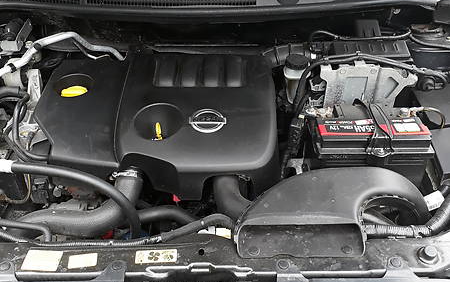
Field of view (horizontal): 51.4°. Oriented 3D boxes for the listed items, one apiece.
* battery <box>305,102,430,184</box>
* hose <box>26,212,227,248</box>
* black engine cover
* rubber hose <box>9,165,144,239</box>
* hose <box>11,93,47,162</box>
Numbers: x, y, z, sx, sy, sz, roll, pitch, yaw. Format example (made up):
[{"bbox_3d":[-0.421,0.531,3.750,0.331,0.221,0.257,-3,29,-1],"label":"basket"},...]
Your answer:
[{"bbox_3d":[0.313,0.028,1.102,0.245,0.185,0.175,0,30,0],"label":"battery"},{"bbox_3d":[-0.157,0.151,0.788,0.335,0.040,0.055,0,30,0],"label":"hose"},{"bbox_3d":[-0.160,-0.046,1.099,0.530,0.130,0.345,0,45,0],"label":"black engine cover"},{"bbox_3d":[-0.290,0.122,0.965,0.235,0.125,0.145,0,30,0],"label":"rubber hose"},{"bbox_3d":[-0.452,-0.024,1.101,0.080,0.100,0.130,0,30,0],"label":"hose"}]

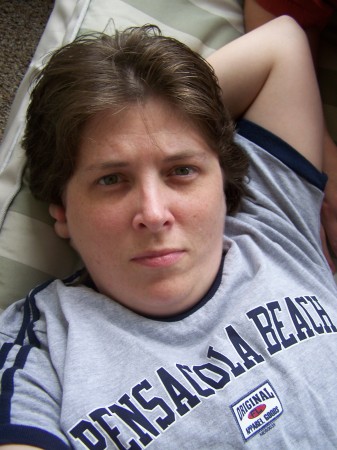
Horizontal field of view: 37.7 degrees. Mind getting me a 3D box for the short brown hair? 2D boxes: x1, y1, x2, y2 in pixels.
[{"bbox_3d":[-0.031,-0.103,0.510,0.215,0.175,0.205,-7,92,-2],"label":"short brown hair"}]

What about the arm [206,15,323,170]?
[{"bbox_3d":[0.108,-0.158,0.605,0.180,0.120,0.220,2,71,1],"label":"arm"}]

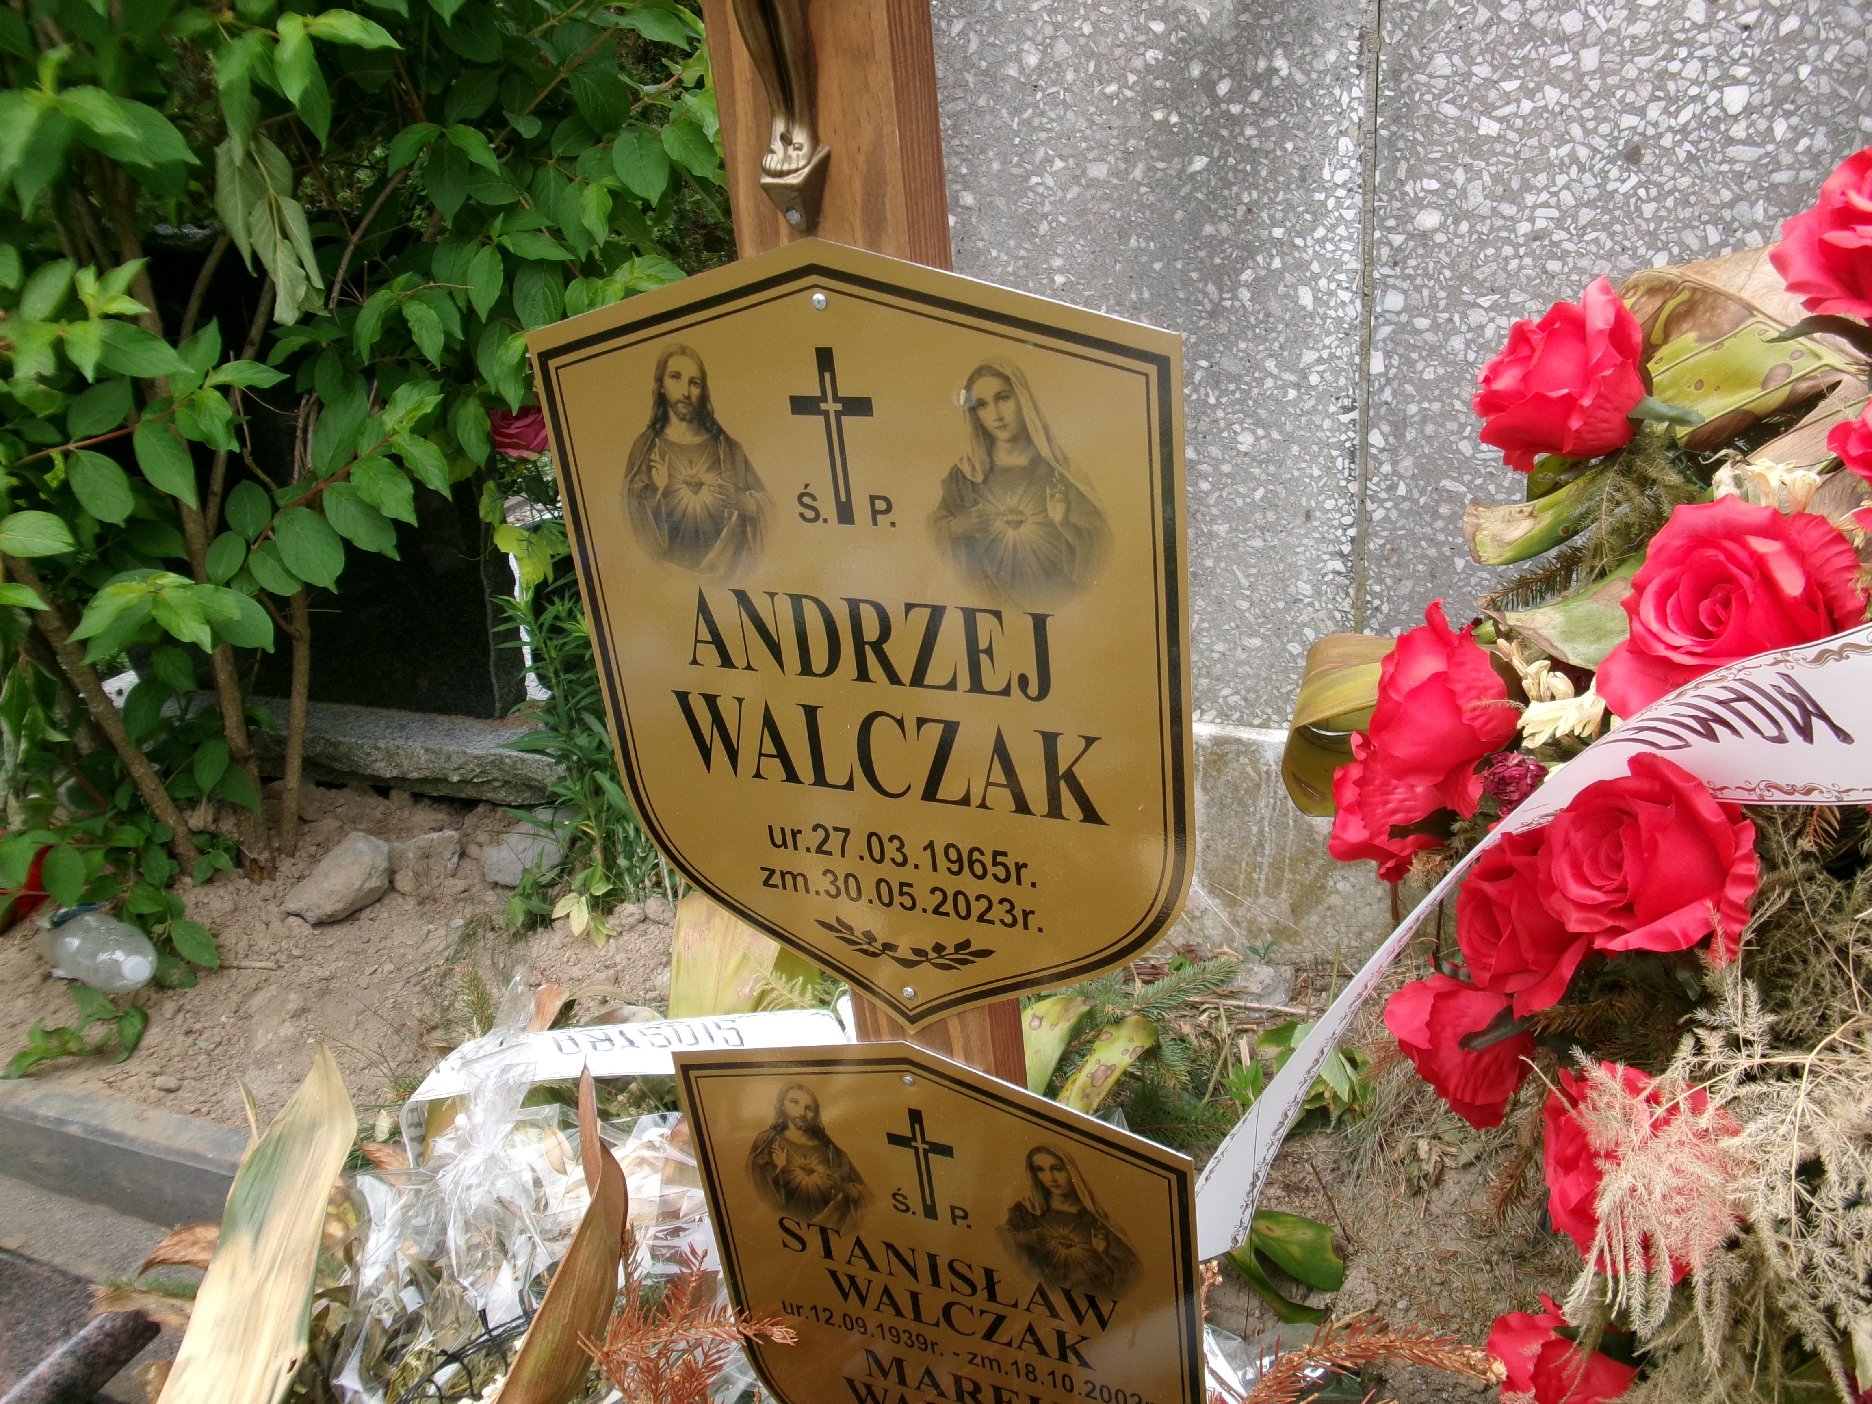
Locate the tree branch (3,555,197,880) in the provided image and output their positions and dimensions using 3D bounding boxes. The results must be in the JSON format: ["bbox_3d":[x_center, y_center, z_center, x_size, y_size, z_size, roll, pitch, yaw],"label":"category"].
[{"bbox_3d":[-0.893,0.013,1.620,0.036,0.400,0.038,-30,14,-26],"label":"tree branch"}]

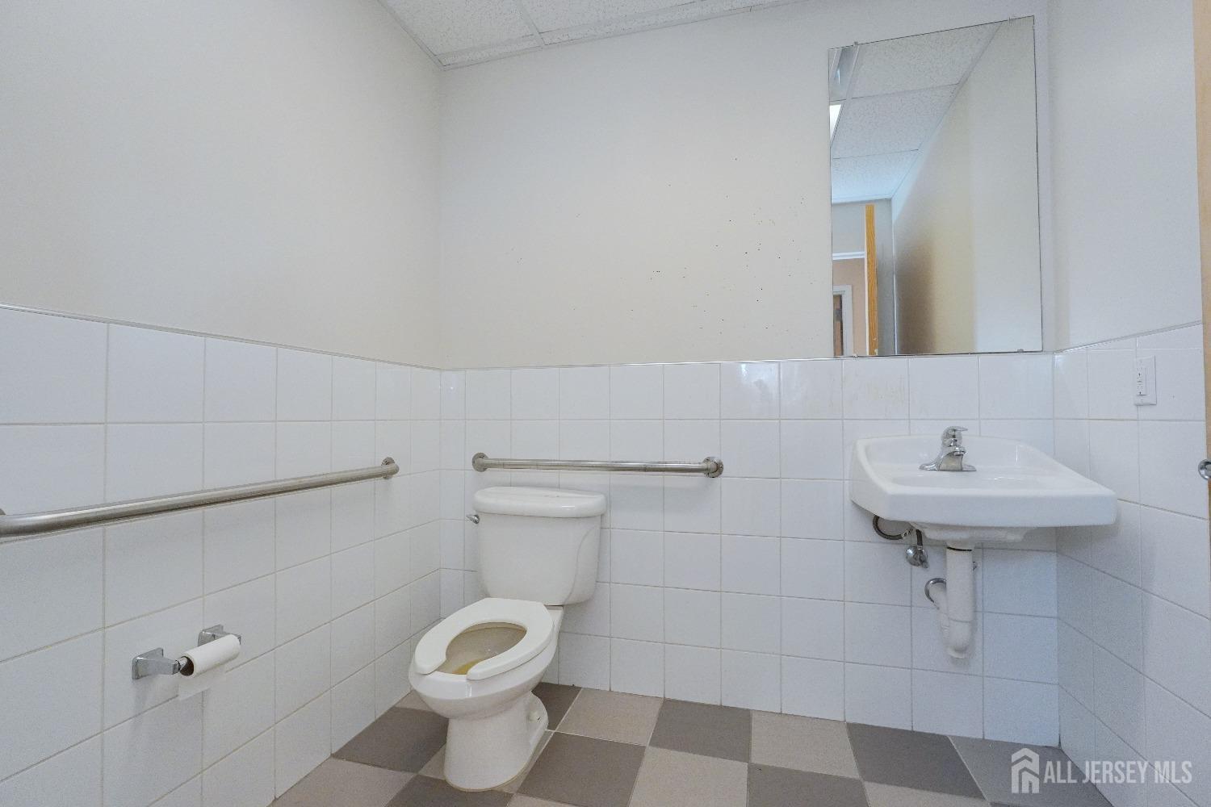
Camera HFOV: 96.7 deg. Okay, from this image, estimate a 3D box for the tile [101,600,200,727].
[{"bbox_3d":[-0.974,0.553,1.167,0.010,0.200,0.200,0,-1,15],"label":"tile"}]

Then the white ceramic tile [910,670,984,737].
[{"bbox_3d":[1.101,0.964,1.734,0.200,0.188,0.009,0,-1,15],"label":"white ceramic tile"}]

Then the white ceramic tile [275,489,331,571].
[{"bbox_3d":[-0.866,0.358,1.547,0.010,0.200,0.199,0,-1,16],"label":"white ceramic tile"}]

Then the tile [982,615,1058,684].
[{"bbox_3d":[1.298,0.765,1.686,0.200,0.201,0.009,0,-1,15],"label":"tile"}]

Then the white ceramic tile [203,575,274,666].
[{"bbox_3d":[-0.920,0.557,1.358,0.009,0.201,0.200,0,-1,15],"label":"white ceramic tile"}]

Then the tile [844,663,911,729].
[{"bbox_3d":[0.905,0.965,1.785,0.200,0.188,0.009,0,-1,15],"label":"tile"}]

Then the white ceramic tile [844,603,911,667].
[{"bbox_3d":[0.899,0.761,1.777,0.200,0.200,0.010,0,-1,15],"label":"white ceramic tile"}]

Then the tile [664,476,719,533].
[{"bbox_3d":[0.314,0.364,1.947,0.199,0.200,0.010,-1,-1,15],"label":"tile"}]

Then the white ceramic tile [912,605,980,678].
[{"bbox_3d":[1.103,0.767,1.741,0.200,0.201,0.010,0,-1,15],"label":"white ceramic tile"}]

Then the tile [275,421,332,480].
[{"bbox_3d":[-0.869,0.154,1.562,0.010,0.200,0.199,-1,-1,15],"label":"tile"}]

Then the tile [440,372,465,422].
[{"bbox_3d":[-0.619,-0.035,2.192,0.110,0.200,0.010,0,-1,15],"label":"tile"}]

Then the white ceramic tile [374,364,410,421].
[{"bbox_3d":[-0.766,-0.040,1.957,0.010,0.200,0.199,-1,-1,15],"label":"white ceramic tile"}]

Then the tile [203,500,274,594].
[{"bbox_3d":[-0.921,0.353,1.361,0.009,0.201,0.200,0,-1,15],"label":"tile"}]

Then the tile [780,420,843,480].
[{"bbox_3d":[0.707,0.158,1.851,0.200,0.201,0.009,0,-1,15],"label":"tile"}]

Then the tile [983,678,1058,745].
[{"bbox_3d":[1.301,0.966,1.685,0.201,0.194,0.010,0,-1,15],"label":"tile"}]

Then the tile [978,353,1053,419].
[{"bbox_3d":[1.294,-0.050,1.696,0.200,0.200,0.010,0,-1,15],"label":"tile"}]

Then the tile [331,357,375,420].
[{"bbox_3d":[-0.813,-0.043,1.741,0.010,0.200,0.199,0,-1,16],"label":"tile"}]

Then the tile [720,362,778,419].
[{"bbox_3d":[0.507,-0.044,1.894,0.200,0.200,0.010,0,-1,15],"label":"tile"}]

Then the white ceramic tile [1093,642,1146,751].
[{"bbox_3d":[1.331,0.759,1.392,0.010,0.201,0.200,0,-1,15],"label":"white ceramic tile"}]

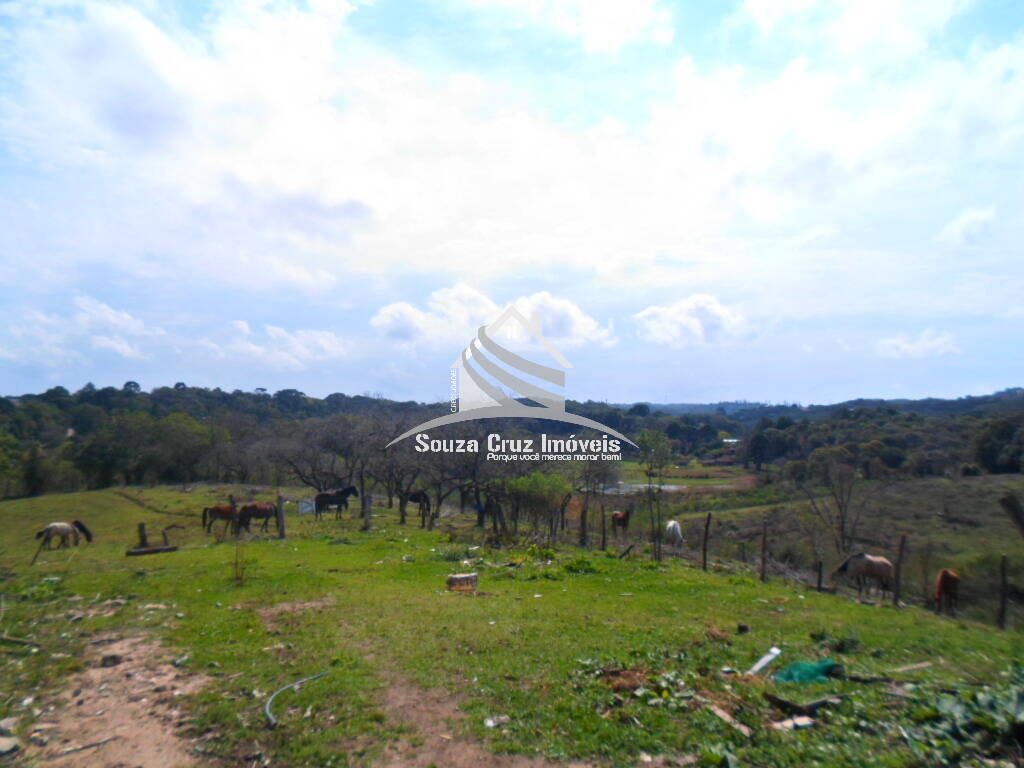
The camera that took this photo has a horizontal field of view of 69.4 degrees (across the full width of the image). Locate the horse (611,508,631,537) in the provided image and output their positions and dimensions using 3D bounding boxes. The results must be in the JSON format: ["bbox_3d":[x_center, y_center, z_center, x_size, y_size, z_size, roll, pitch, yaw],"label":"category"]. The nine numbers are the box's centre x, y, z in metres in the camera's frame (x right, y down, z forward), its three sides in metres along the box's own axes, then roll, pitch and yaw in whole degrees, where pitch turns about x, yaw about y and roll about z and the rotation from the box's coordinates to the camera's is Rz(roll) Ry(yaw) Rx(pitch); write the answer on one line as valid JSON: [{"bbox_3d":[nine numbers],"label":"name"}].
[{"bbox_3d":[5.601,7.143,38.000,0.520,1.400,1.900,1,-2,-23],"label":"horse"}]

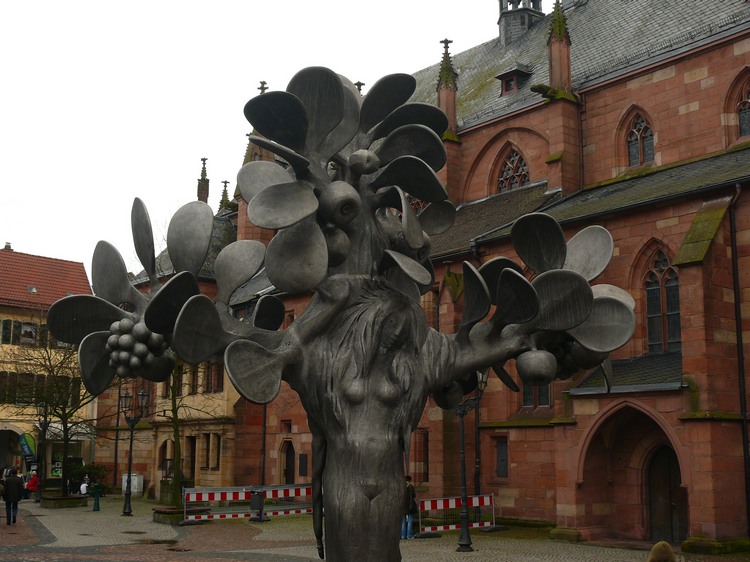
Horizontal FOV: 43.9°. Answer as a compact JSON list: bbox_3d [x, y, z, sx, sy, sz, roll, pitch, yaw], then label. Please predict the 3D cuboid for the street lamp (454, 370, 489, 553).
[{"bbox_3d":[2.253,4.399,23.612,0.420,4.650,1.100,9,-13,-39],"label":"street lamp"}]

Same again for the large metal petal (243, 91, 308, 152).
[{"bbox_3d":[-0.610,-0.978,5.710,0.450,0.090,0.340,37,-56,-17],"label":"large metal petal"}]

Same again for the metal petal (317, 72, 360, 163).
[{"bbox_3d":[-0.247,-1.043,5.975,0.320,0.530,0.090,6,0,17],"label":"metal petal"}]

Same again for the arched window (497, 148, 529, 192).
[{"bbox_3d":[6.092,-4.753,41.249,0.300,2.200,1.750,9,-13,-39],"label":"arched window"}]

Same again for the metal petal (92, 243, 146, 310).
[{"bbox_3d":[-1.641,-0.028,5.846,0.320,0.450,0.090,-27,-7,31],"label":"metal petal"}]

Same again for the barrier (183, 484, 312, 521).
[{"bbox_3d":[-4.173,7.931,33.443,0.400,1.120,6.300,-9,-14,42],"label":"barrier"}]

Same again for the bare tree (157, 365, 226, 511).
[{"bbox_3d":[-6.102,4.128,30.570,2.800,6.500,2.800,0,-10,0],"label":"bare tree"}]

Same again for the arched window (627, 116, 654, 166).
[{"bbox_3d":[10.305,-5.434,36.149,0.300,2.050,1.200,9,-13,-39],"label":"arched window"}]

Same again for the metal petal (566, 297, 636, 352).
[{"bbox_3d":[1.347,0.265,5.539,0.430,0.340,0.090,-5,6,-6],"label":"metal petal"}]

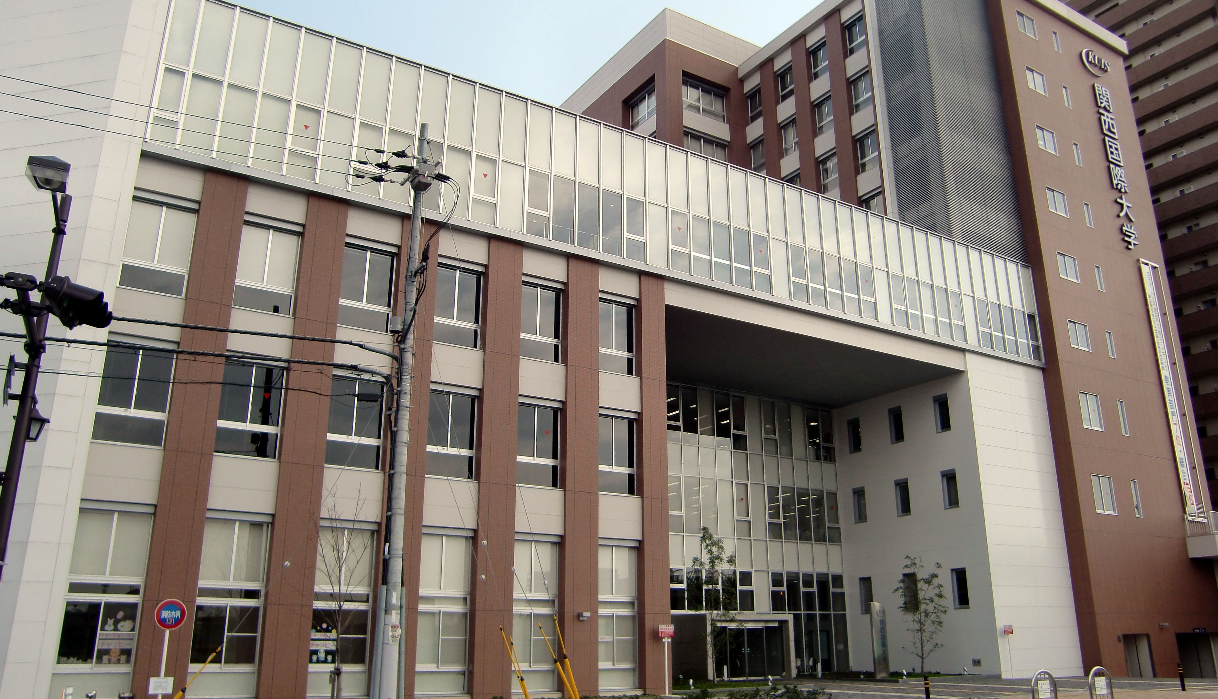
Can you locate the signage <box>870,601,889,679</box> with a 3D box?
[{"bbox_3d":[10.676,11.523,39.082,0.703,2.905,0.220,11,-20,-30],"label":"signage"}]

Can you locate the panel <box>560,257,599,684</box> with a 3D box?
[{"bbox_3d":[-0.983,3.820,32.790,1.254,14.512,0.423,11,-20,-30],"label":"panel"}]

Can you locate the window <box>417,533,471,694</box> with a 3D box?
[{"bbox_3d":[-4.964,7.830,29.432,1.780,4.547,0.140,11,-21,-30],"label":"window"}]

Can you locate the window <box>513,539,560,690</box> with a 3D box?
[{"bbox_3d":[-2.406,8.309,30.774,1.782,4.547,0.148,11,-20,-30],"label":"window"}]

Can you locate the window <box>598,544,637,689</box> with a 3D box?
[{"bbox_3d":[0.209,8.766,32.476,1.789,4.589,0.150,11,-21,-30],"label":"window"}]

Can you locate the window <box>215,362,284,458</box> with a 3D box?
[{"bbox_3d":[-10.195,1.705,27.995,1.789,2.688,0.150,11,-21,-30],"label":"window"}]

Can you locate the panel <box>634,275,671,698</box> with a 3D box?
[{"bbox_3d":[1.488,4.270,34.272,1.059,14.434,0.423,11,-20,-30],"label":"panel"}]

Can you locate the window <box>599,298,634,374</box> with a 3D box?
[{"bbox_3d":[0.195,-0.428,35.452,1.735,2.761,0.140,11,-21,-30],"label":"window"}]

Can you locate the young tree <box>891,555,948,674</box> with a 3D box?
[{"bbox_3d":[13.726,11.705,43.595,2.250,5.100,2.150,-5,-19,16],"label":"young tree"}]

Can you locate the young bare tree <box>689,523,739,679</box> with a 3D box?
[{"bbox_3d":[4.187,10.040,39.047,1.950,5.926,1.950,0,-18,0],"label":"young bare tree"}]

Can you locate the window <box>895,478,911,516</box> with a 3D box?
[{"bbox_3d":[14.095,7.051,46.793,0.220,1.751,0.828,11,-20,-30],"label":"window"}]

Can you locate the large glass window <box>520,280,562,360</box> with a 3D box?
[{"bbox_3d":[-2.406,-0.911,33.650,1.782,2.720,0.148,11,-20,-30],"label":"large glass window"}]

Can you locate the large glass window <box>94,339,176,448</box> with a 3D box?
[{"bbox_3d":[-12.790,1.222,26.462,1.789,2.688,0.150,11,-21,-30],"label":"large glass window"}]

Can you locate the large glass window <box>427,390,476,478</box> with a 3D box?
[{"bbox_3d":[-5.004,2.671,31.063,1.789,2.688,0.150,11,-21,-30],"label":"large glass window"}]

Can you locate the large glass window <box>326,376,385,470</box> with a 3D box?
[{"bbox_3d":[-7.600,2.188,29.529,1.789,2.688,0.150,11,-21,-30],"label":"large glass window"}]

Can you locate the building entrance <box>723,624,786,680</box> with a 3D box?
[{"bbox_3d":[5.994,12.586,41.070,3.229,2.122,0.397,11,-21,-30],"label":"building entrance"}]

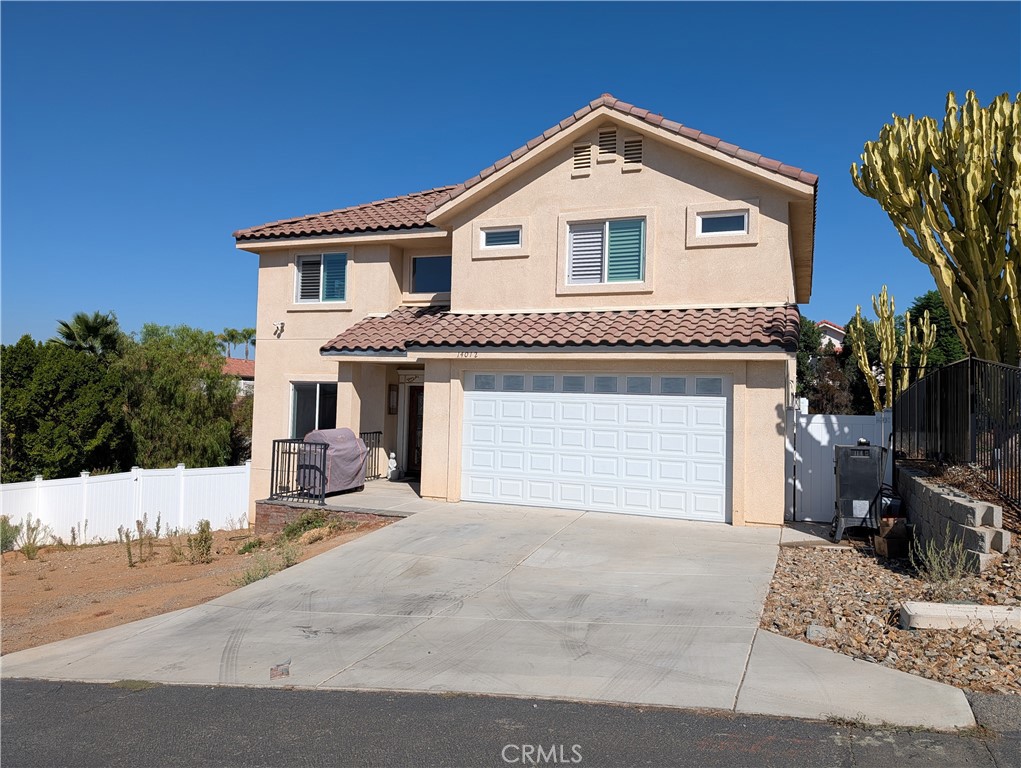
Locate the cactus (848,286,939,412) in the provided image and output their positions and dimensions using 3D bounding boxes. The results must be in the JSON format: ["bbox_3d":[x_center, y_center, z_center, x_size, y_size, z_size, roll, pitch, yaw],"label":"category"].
[{"bbox_3d":[9.460,-0.550,17.500,2.200,3.750,2.000,1,-1,23],"label":"cactus"}]

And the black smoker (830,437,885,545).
[{"bbox_3d":[5.130,1.556,10.400,0.650,1.460,0.500,1,-2,15],"label":"black smoker"}]

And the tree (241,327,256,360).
[{"bbox_3d":[-35.000,-2.900,95.000,2.800,9.400,2.800,1,-1,23],"label":"tree"}]

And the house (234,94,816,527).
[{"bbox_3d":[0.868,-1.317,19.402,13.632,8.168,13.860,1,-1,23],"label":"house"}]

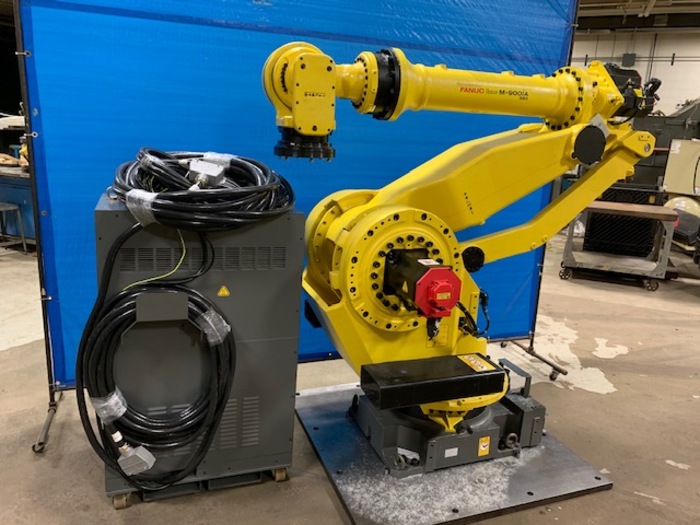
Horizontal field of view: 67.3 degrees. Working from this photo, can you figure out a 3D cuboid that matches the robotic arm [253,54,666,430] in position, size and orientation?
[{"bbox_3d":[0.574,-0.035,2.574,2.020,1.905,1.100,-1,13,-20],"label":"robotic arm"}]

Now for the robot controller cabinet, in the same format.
[{"bbox_3d":[-0.659,0.339,2.316,0.740,1.198,0.560,-1,13,-20],"label":"robot controller cabinet"}]

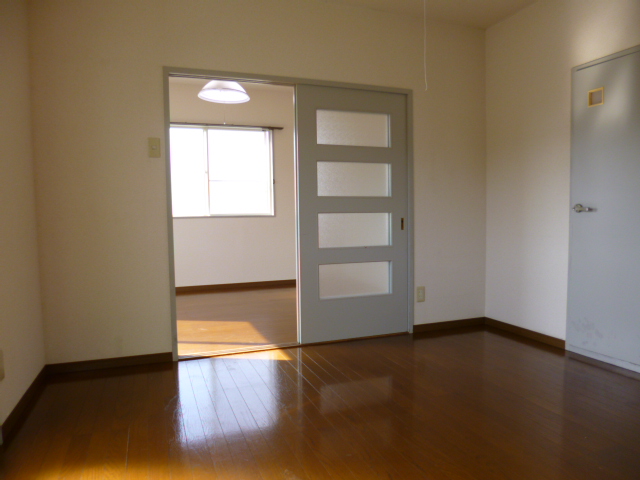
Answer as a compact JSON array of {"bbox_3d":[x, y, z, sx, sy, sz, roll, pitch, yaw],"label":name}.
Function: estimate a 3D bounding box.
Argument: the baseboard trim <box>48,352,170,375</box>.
[{"bbox_3d":[-1.263,0.754,2.703,0.700,0.060,0.014,-2,4,-20],"label":"baseboard trim"}]

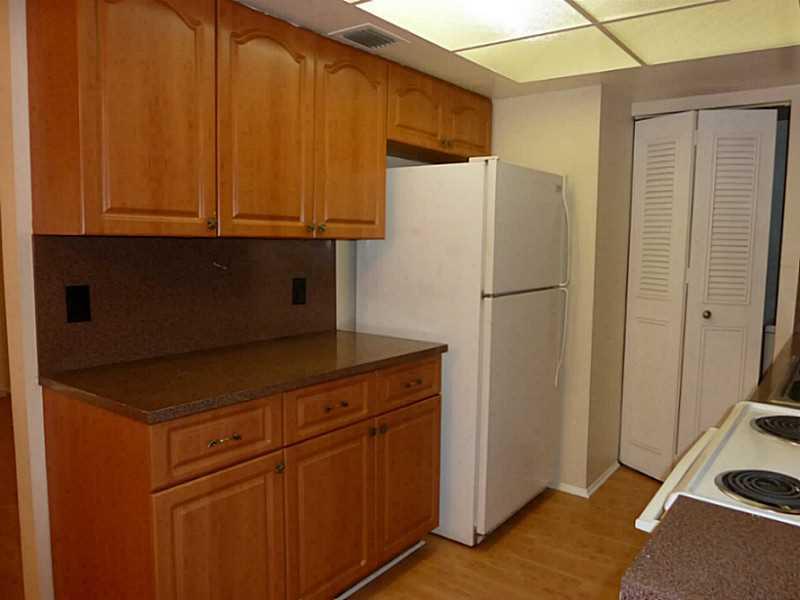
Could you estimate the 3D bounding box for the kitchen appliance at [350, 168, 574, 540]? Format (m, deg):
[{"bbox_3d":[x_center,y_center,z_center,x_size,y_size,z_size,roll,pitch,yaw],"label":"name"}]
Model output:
[{"bbox_3d":[0.309,0.218,2.920,0.807,1.680,0.694,4,7,38],"label":"kitchen appliance"}]

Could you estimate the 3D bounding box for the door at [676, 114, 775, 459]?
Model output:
[{"bbox_3d":[1.746,0.023,3.120,0.416,2.038,0.035,1,5,3],"label":"door"}]

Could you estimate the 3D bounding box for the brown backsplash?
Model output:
[{"bbox_3d":[-0.739,-0.024,2.364,0.021,0.449,1.344,4,7,38],"label":"brown backsplash"}]

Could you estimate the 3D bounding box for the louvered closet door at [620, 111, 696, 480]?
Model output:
[{"bbox_3d":[1.466,0.005,3.295,0.035,2.038,0.387,-2,6,-27],"label":"louvered closet door"}]

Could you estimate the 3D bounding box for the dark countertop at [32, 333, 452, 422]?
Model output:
[{"bbox_3d":[-0.472,0.236,2.180,0.665,0.033,1.354,4,7,38],"label":"dark countertop"}]

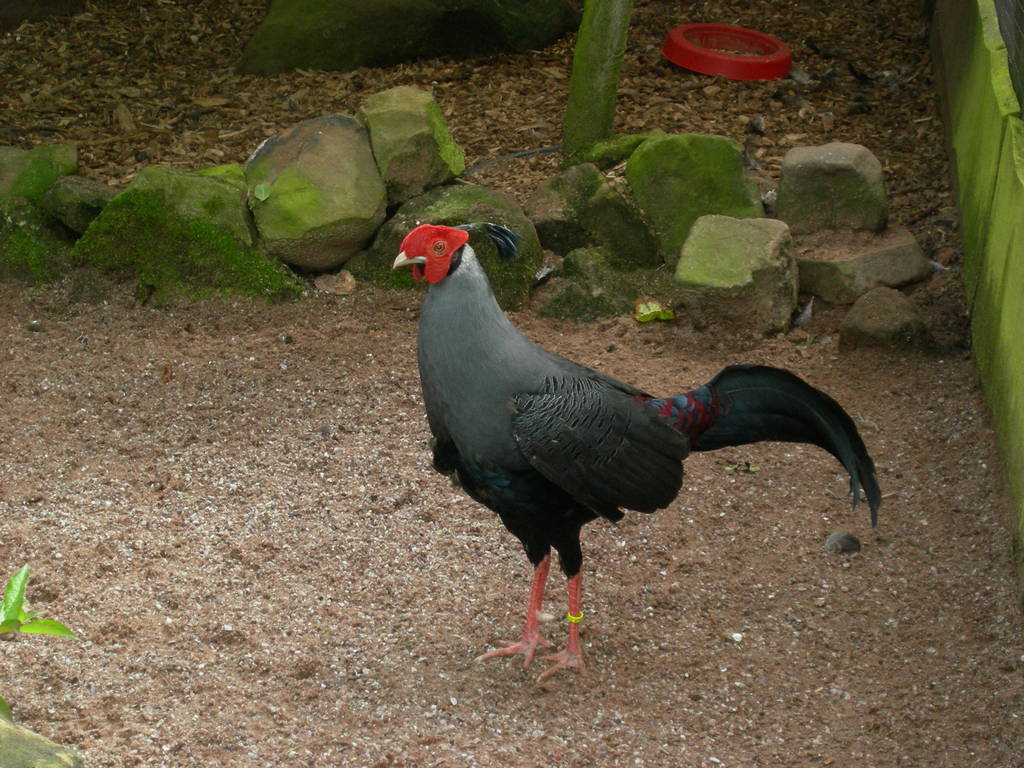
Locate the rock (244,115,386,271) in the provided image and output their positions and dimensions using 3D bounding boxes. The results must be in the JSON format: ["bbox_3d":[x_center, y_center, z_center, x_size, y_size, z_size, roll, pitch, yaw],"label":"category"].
[{"bbox_3d":[-0.272,-0.271,5.159,0.192,0.200,0.170,0,20,0],"label":"rock"}]

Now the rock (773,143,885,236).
[{"bbox_3d":[0.440,-0.270,5.127,0.150,0.115,0.120,0,20,0],"label":"rock"}]

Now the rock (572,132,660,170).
[{"bbox_3d":[0.150,-0.338,5.358,0.125,0.050,0.090,0,20,0],"label":"rock"}]

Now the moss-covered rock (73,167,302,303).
[{"bbox_3d":[-0.439,-0.210,5.042,0.300,0.160,0.200,0,20,0],"label":"moss-covered rock"}]

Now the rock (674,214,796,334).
[{"bbox_3d":[0.294,-0.145,4.912,0.152,0.120,0.155,-3,20,-9],"label":"rock"}]

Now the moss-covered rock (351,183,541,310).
[{"bbox_3d":[-0.089,-0.194,5.016,0.250,0.140,0.190,0,20,0],"label":"moss-covered rock"}]

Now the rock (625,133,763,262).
[{"bbox_3d":[0.251,-0.261,5.152,0.190,0.175,0.130,0,20,0],"label":"rock"}]

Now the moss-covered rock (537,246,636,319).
[{"bbox_3d":[0.101,-0.139,4.962,0.128,0.080,0.130,0,20,0],"label":"moss-covered rock"}]

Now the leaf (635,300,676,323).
[{"bbox_3d":[0.188,-0.097,4.913,0.050,0.022,0.040,0,20,0],"label":"leaf"}]

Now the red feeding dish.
[{"bbox_3d":[0.341,-0.533,5.893,0.205,0.032,0.205,8,20,-3],"label":"red feeding dish"}]

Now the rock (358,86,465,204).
[{"bbox_3d":[-0.142,-0.341,5.250,0.145,0.150,0.140,0,20,0],"label":"rock"}]

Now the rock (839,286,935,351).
[{"bbox_3d":[0.487,-0.092,4.851,0.123,0.065,0.120,0,20,0],"label":"rock"}]

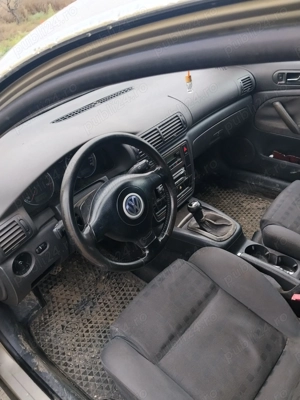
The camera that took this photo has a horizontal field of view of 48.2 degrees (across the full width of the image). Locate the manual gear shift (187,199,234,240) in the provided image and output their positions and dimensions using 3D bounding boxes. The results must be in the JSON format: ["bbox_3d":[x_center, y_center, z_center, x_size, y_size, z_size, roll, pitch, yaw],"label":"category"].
[{"bbox_3d":[0.231,0.065,1.258,0.185,0.120,0.130,28,46,31],"label":"manual gear shift"}]

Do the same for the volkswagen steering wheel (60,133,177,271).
[{"bbox_3d":[-0.076,0.004,0.935,0.085,0.380,0.380,-3,26,49],"label":"volkswagen steering wheel"}]

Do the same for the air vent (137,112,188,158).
[{"bbox_3d":[0.038,-0.233,1.228,0.285,0.085,0.040,-36,17,-36],"label":"air vent"}]

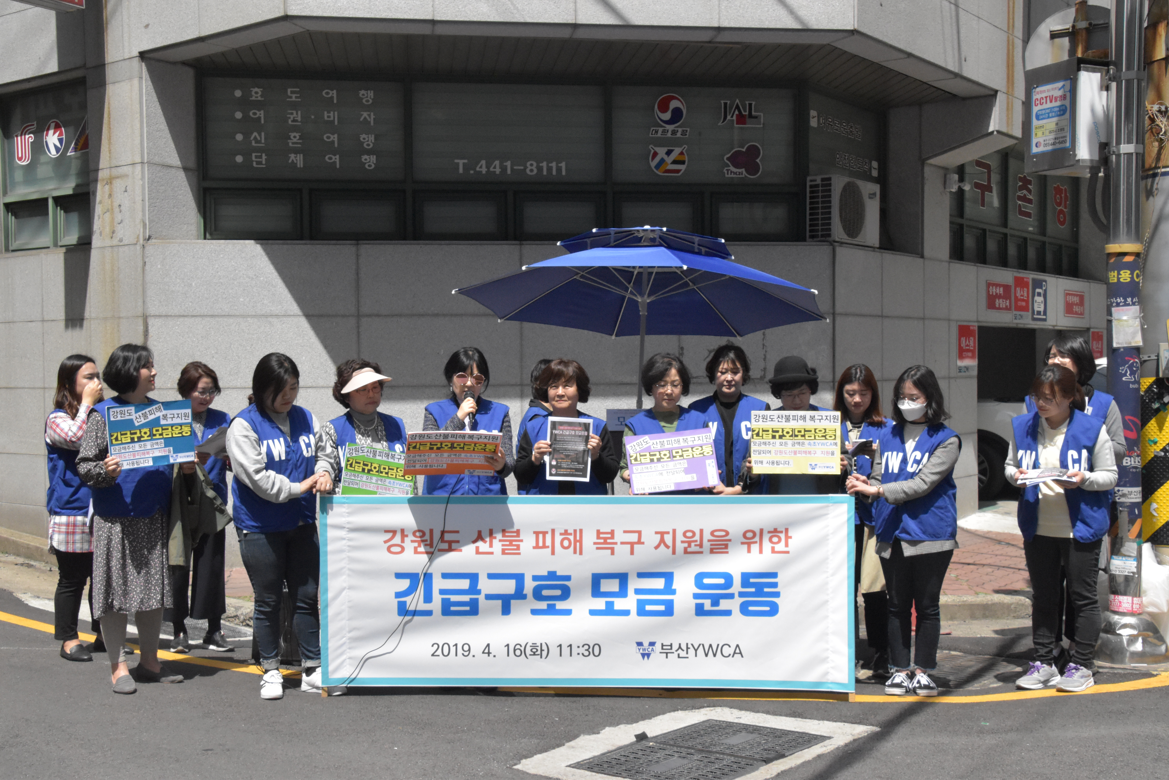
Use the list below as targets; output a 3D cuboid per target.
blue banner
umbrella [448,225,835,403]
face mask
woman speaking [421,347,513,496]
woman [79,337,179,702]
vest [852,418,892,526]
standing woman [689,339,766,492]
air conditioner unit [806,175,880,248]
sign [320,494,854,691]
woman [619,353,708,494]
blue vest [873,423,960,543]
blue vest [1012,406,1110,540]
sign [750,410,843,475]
[{"bbox_3d":[-2.050,0.211,6.000,0.420,0.297,0.020,-6,2,-33],"label":"blue banner"},{"bbox_3d":[0.300,0.250,7.010,2.100,2.360,2.100,3,-7,0],"label":"umbrella"},{"bbox_3d":[1.533,0.098,5.930,0.135,0.105,0.080,2,14,34],"label":"face mask"},{"bbox_3d":[-0.562,0.606,6.070,0.450,1.620,0.380,-1,1,-5],"label":"woman speaking"},{"bbox_3d":[-2.200,0.608,6.120,0.460,1.640,0.380,-1,1,-43],"label":"woman"},{"bbox_3d":[1.372,0.409,6.330,0.400,0.560,0.260,0,1,14],"label":"vest"},{"bbox_3d":[0.748,0.591,6.500,0.500,1.660,0.320,0,2,6],"label":"standing woman"},{"bbox_3d":[1.954,-1.327,9.540,0.245,0.485,0.680,0,1,40],"label":"air conditioner unit"},{"bbox_3d":[0.008,0.946,5.920,2.510,0.920,0.040,0,2,3],"label":"sign"},{"bbox_3d":[0.396,0.614,6.270,0.450,1.580,0.360,0,1,4],"label":"woman"},{"bbox_3d":[1.577,0.437,6.000,0.410,0.580,0.270,1,2,32],"label":"blue vest"},{"bbox_3d":[2.268,0.409,6.030,0.420,0.620,0.290,0,1,34],"label":"blue vest"},{"bbox_3d":[0.992,0.247,5.940,0.420,0.297,0.012,0,1,6],"label":"sign"}]

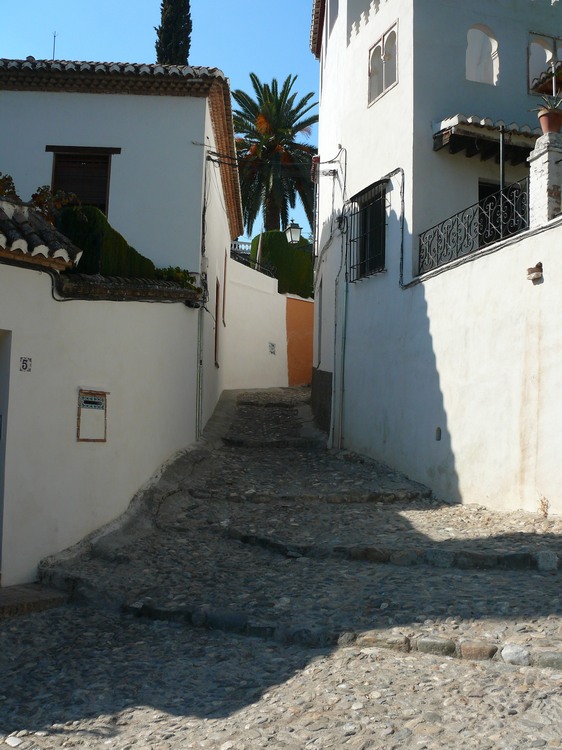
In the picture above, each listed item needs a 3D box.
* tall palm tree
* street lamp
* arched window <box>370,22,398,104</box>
[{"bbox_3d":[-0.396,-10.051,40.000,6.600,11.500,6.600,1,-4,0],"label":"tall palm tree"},{"bbox_3d":[0.322,-3.691,19.500,0.370,0.660,0.370,3,-4,-21],"label":"street lamp"},{"bbox_3d":[1.435,-4.335,10.600,0.150,0.840,0.880,3,-4,-21],"label":"arched window"}]

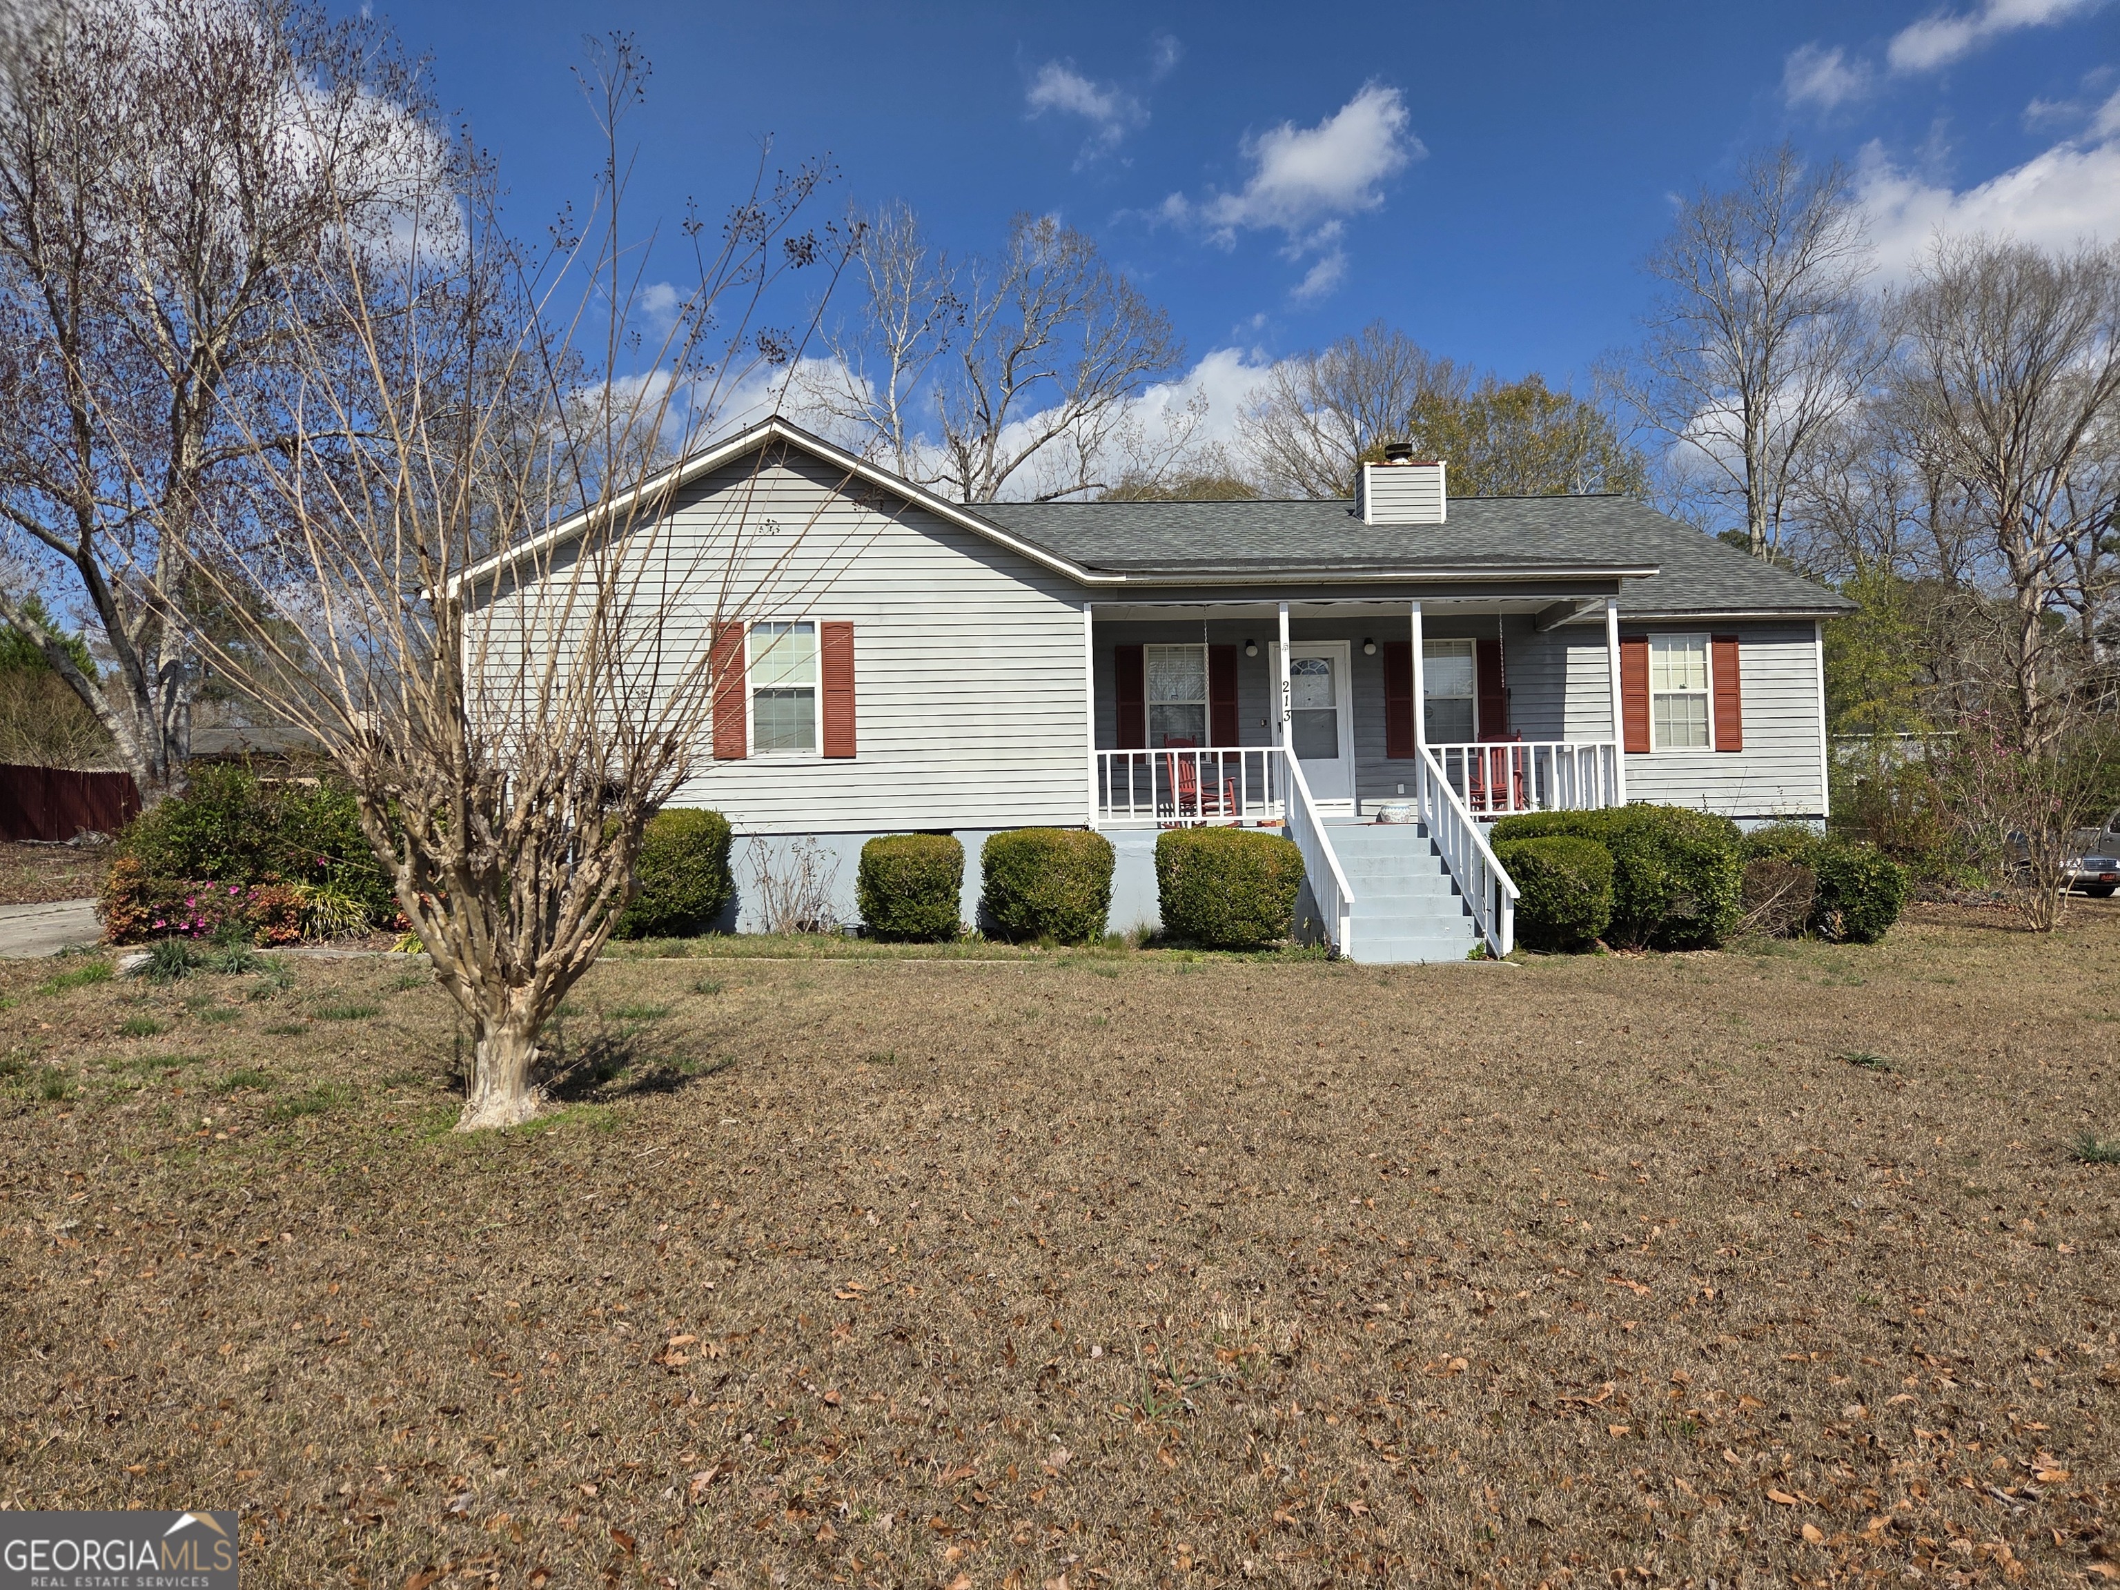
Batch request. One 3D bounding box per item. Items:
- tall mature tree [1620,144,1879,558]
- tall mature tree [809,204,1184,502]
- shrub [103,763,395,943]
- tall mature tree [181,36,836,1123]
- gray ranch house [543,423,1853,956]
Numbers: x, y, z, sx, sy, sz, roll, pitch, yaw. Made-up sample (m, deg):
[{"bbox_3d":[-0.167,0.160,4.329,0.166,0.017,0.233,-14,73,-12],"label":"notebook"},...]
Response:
[{"bbox_3d":[18.339,-7.218,36.704,6.600,19.729,6.300,-1,-2,-6],"label":"tall mature tree"},{"bbox_3d":[-1.677,-7.388,41.695,11.000,20.350,10.000,-1,-2,-6],"label":"tall mature tree"},{"bbox_3d":[-8.173,0.557,14.201,2.700,1.764,1.900,-1,-2,-6],"label":"shrub"},{"bbox_3d":[-2.544,-1.031,6.723,3.200,5.129,3.100,-1,-2,-6],"label":"tall mature tree"},{"bbox_3d":[1.062,-1.466,21.202,16.761,6.650,12.000,-1,-2,-6],"label":"gray ranch house"}]

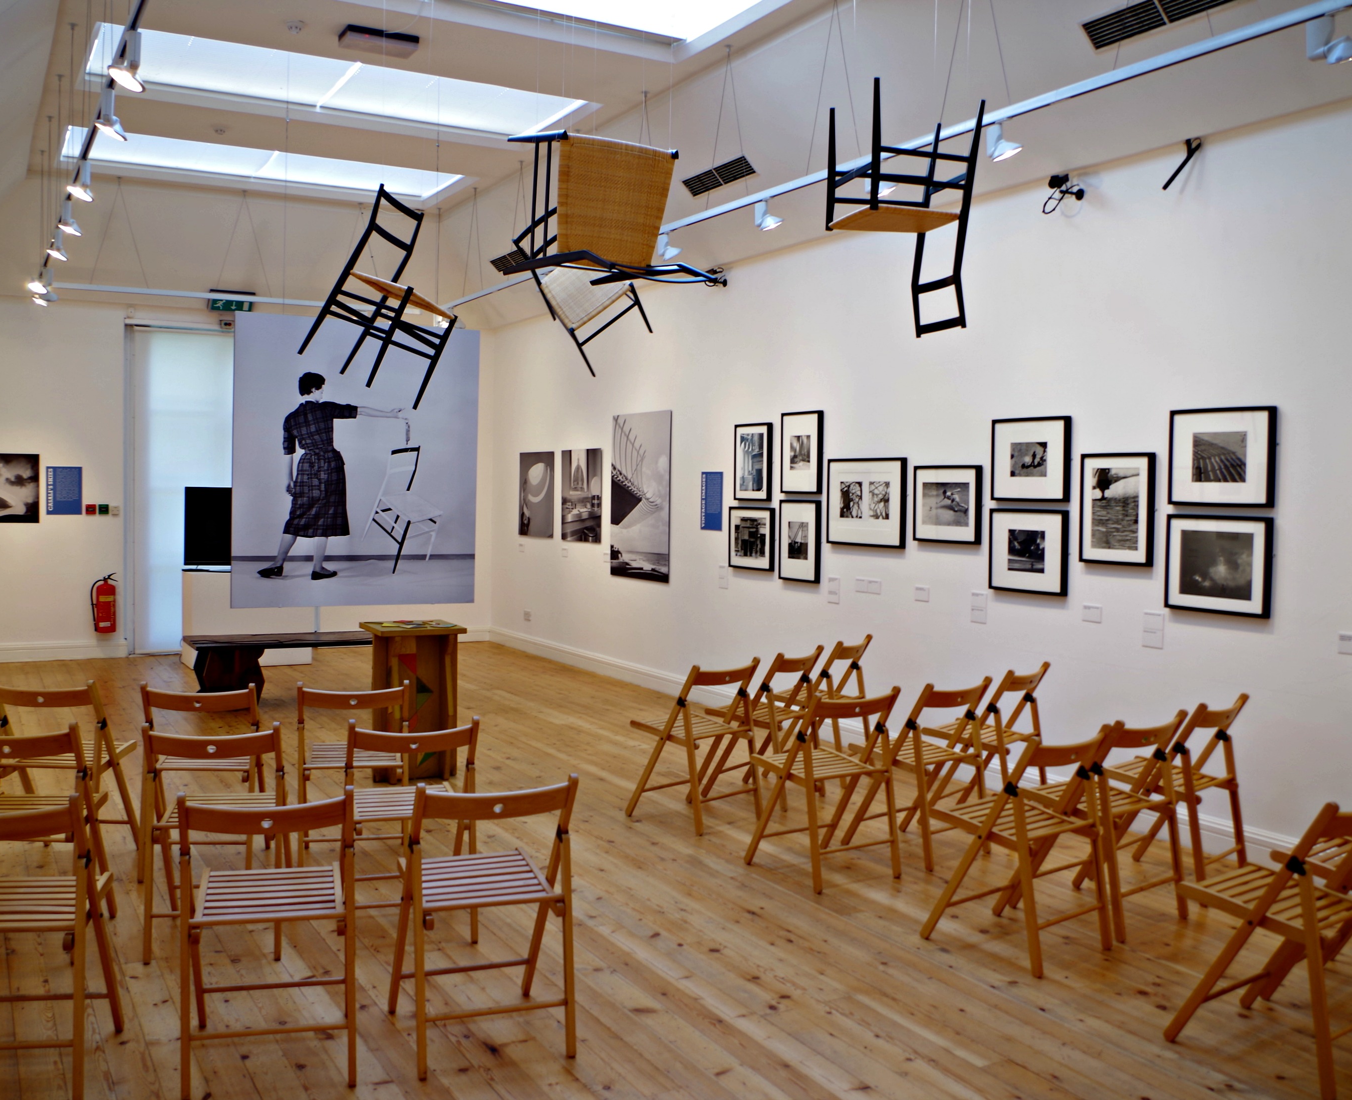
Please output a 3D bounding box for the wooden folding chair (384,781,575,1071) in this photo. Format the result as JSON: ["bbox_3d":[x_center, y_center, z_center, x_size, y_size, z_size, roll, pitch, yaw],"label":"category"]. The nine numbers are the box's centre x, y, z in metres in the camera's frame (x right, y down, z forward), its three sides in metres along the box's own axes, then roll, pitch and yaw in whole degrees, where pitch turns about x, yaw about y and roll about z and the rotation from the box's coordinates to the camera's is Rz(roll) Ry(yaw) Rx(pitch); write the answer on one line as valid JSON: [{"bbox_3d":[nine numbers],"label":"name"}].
[{"bbox_3d":[-0.551,0.980,3.492,0.432,0.775,0.505,0,3,-22],"label":"wooden folding chair"}]

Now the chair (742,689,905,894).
[{"bbox_3d":[0.600,0.927,5.071,0.435,0.770,0.500,-1,3,-33],"label":"chair"}]

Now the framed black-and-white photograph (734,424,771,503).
[{"bbox_3d":[0.530,-0.594,8.492,0.030,0.525,0.418,-1,3,-30],"label":"framed black-and-white photograph"}]

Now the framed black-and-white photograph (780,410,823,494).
[{"bbox_3d":[0.804,-0.622,7.971,0.030,0.517,0.410,-1,3,-30],"label":"framed black-and-white photograph"}]

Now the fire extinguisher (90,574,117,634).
[{"bbox_3d":[-4.950,0.457,10.774,0.200,0.530,0.170,-1,3,-30],"label":"fire extinguisher"}]

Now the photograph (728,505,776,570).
[{"bbox_3d":[0.525,-0.078,8.607,0.030,0.421,0.516,-1,3,-30],"label":"photograph"}]

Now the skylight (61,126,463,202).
[{"bbox_3d":[-3.177,-2.992,9.692,2.880,0.120,1.320,-1,3,-30],"label":"skylight"}]

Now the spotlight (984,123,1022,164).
[{"bbox_3d":[1.331,-1.651,5.040,0.140,0.145,0.120,1,3,2],"label":"spotlight"}]

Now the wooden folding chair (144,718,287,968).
[{"bbox_3d":[-1.518,0.931,4.213,0.435,0.770,0.500,1,3,-8],"label":"wooden folding chair"}]

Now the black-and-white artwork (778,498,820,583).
[{"bbox_3d":[0.802,-0.056,8.030,0.030,0.526,0.414,-1,3,-30],"label":"black-and-white artwork"}]

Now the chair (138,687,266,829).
[{"bbox_3d":[-1.887,0.895,5.029,0.432,0.775,0.505,0,2,-10],"label":"chair"}]

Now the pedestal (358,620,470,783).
[{"bbox_3d":[-1.401,0.804,6.617,0.455,0.800,0.475,-1,3,-28],"label":"pedestal"}]

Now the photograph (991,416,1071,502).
[{"bbox_3d":[1.797,-0.458,6.329,0.030,0.420,0.510,-1,3,-30],"label":"photograph"}]

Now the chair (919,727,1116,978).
[{"bbox_3d":[1.172,0.972,4.268,0.432,0.775,0.505,-1,3,-39],"label":"chair"}]

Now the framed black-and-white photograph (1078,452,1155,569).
[{"bbox_3d":[2.069,-0.190,5.835,0.030,0.520,0.410,-1,3,-30],"label":"framed black-and-white photograph"}]

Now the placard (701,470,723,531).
[{"bbox_3d":[0.255,-0.346,8.907,0.012,0.415,0.280,-1,3,-30],"label":"placard"}]

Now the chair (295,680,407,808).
[{"bbox_3d":[-1.314,0.894,5.091,0.435,0.770,0.500,0,3,-13],"label":"chair"}]

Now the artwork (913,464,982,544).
[{"bbox_3d":[1.491,-0.248,6.834,0.030,0.422,0.510,-1,3,-30],"label":"artwork"}]

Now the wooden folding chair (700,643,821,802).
[{"bbox_3d":[0.449,0.864,6.289,0.500,0.770,0.435,3,3,34],"label":"wooden folding chair"}]

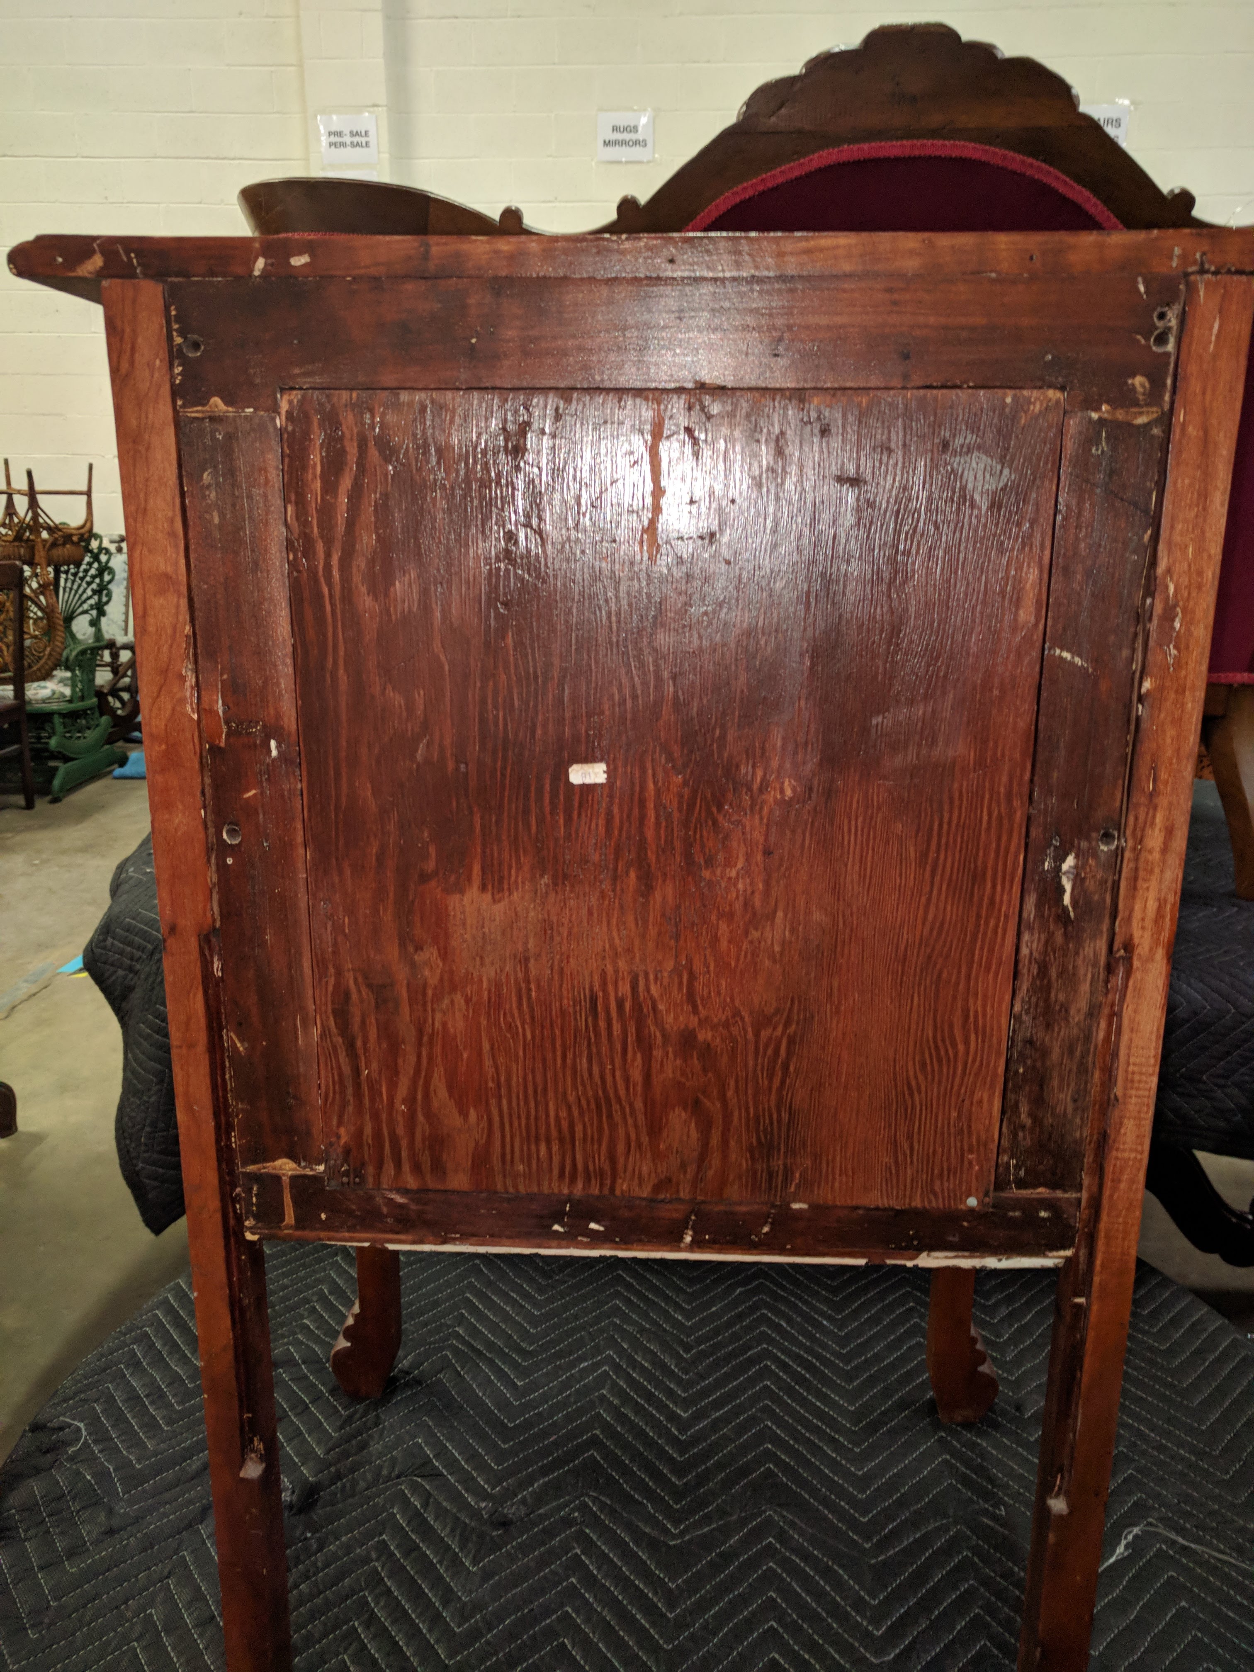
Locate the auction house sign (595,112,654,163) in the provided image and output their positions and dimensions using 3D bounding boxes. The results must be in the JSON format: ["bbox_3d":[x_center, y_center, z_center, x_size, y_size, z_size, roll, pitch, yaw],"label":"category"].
[{"bbox_3d":[-0.008,-3.523,6.330,0.279,0.216,0.010,1,16,2],"label":"auction house sign"}]

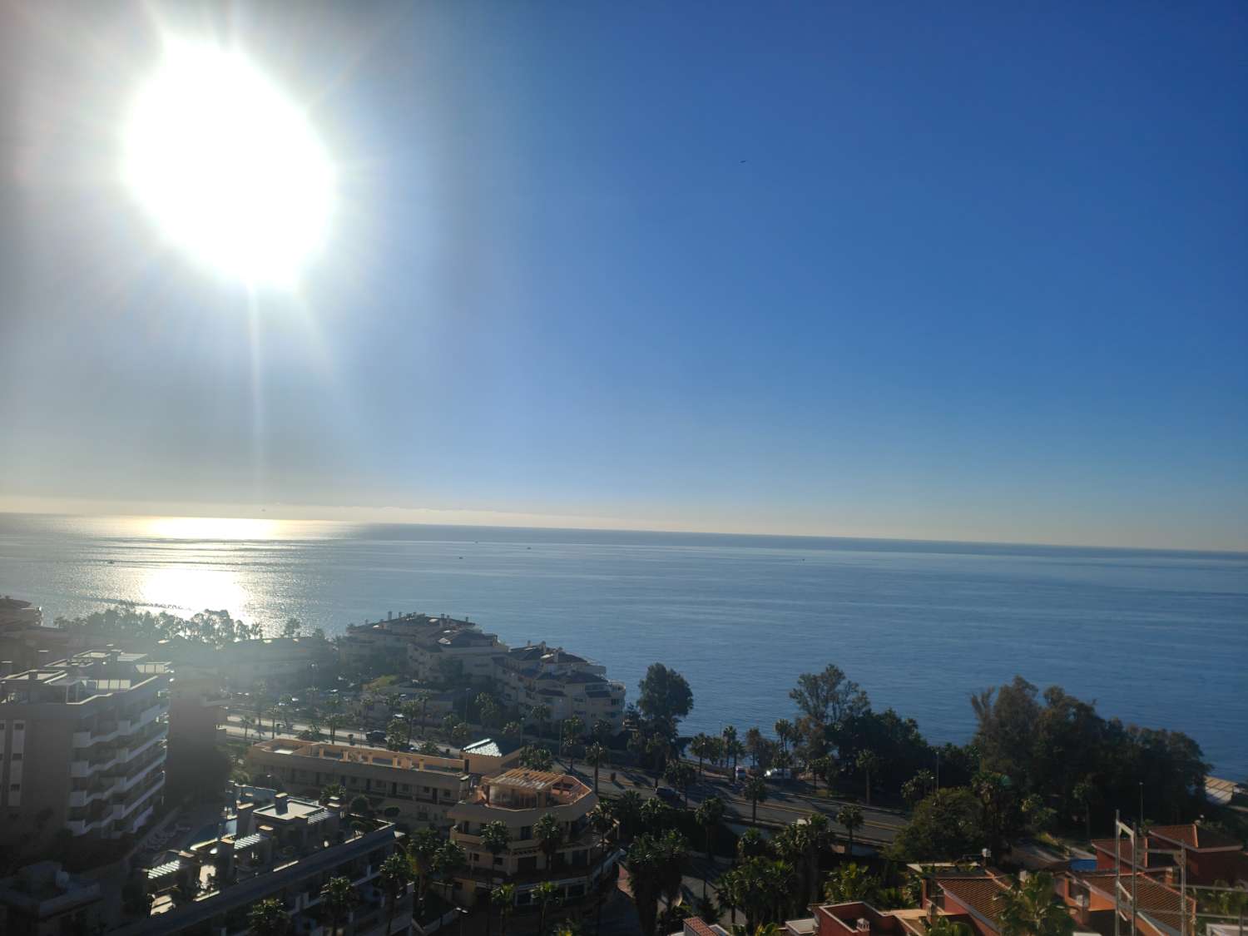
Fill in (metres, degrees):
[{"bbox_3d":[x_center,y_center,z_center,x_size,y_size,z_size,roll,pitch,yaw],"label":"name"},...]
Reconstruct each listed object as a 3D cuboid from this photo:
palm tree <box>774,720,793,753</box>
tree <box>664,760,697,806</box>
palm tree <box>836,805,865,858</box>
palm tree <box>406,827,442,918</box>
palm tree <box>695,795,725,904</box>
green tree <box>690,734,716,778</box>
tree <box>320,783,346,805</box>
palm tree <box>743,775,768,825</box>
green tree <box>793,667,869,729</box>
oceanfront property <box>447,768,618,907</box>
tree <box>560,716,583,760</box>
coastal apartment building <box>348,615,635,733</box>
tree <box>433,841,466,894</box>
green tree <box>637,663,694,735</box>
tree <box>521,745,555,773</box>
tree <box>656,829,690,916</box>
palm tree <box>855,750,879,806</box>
[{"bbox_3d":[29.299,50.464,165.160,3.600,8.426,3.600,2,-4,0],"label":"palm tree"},{"bbox_3d":[8.980,50.136,143.169,5.260,7.200,5.260,2,-4,0],"label":"tree"},{"bbox_3d":[27.480,44.080,109.480,3.320,6.410,3.320,2,-4,0],"label":"palm tree"},{"bbox_3d":[-19.940,40.060,88.950,3.570,8.980,3.570,2,-4,0],"label":"palm tree"},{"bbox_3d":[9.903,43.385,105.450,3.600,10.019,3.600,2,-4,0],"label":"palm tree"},{"bbox_3d":[13.832,51.389,161.059,4.200,7.696,4.200,2,-4,0],"label":"green tree"},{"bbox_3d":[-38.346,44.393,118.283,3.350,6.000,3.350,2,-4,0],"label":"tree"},{"bbox_3d":[17.050,43.270,117.280,3.180,6.350,3.180,2,-4,0],"label":"palm tree"},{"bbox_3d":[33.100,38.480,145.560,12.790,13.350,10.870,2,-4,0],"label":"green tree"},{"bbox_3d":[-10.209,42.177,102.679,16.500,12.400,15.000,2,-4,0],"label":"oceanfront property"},{"bbox_3d":[-8.530,43.880,146.480,3.650,7.300,3.650,2,-4,0],"label":"tree"},{"bbox_3d":[-36.150,48.974,222.234,70.000,20.500,27.000,0,-4,32],"label":"coastal apartment building"},{"bbox_3d":[-17.656,40.113,90.571,3.200,5.150,3.200,2,-4,0],"label":"tree"},{"bbox_3d":[8.268,47.043,180.341,10.980,15.470,10.980,2,-4,0],"label":"green tree"},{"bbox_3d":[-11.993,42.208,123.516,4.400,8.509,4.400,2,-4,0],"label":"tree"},{"bbox_3d":[5.331,44.405,98.649,3.620,9.610,3.620,2,-4,0],"label":"tree"},{"bbox_3d":[34.190,43.730,126.910,3.300,7.840,3.300,2,-4,0],"label":"palm tree"}]

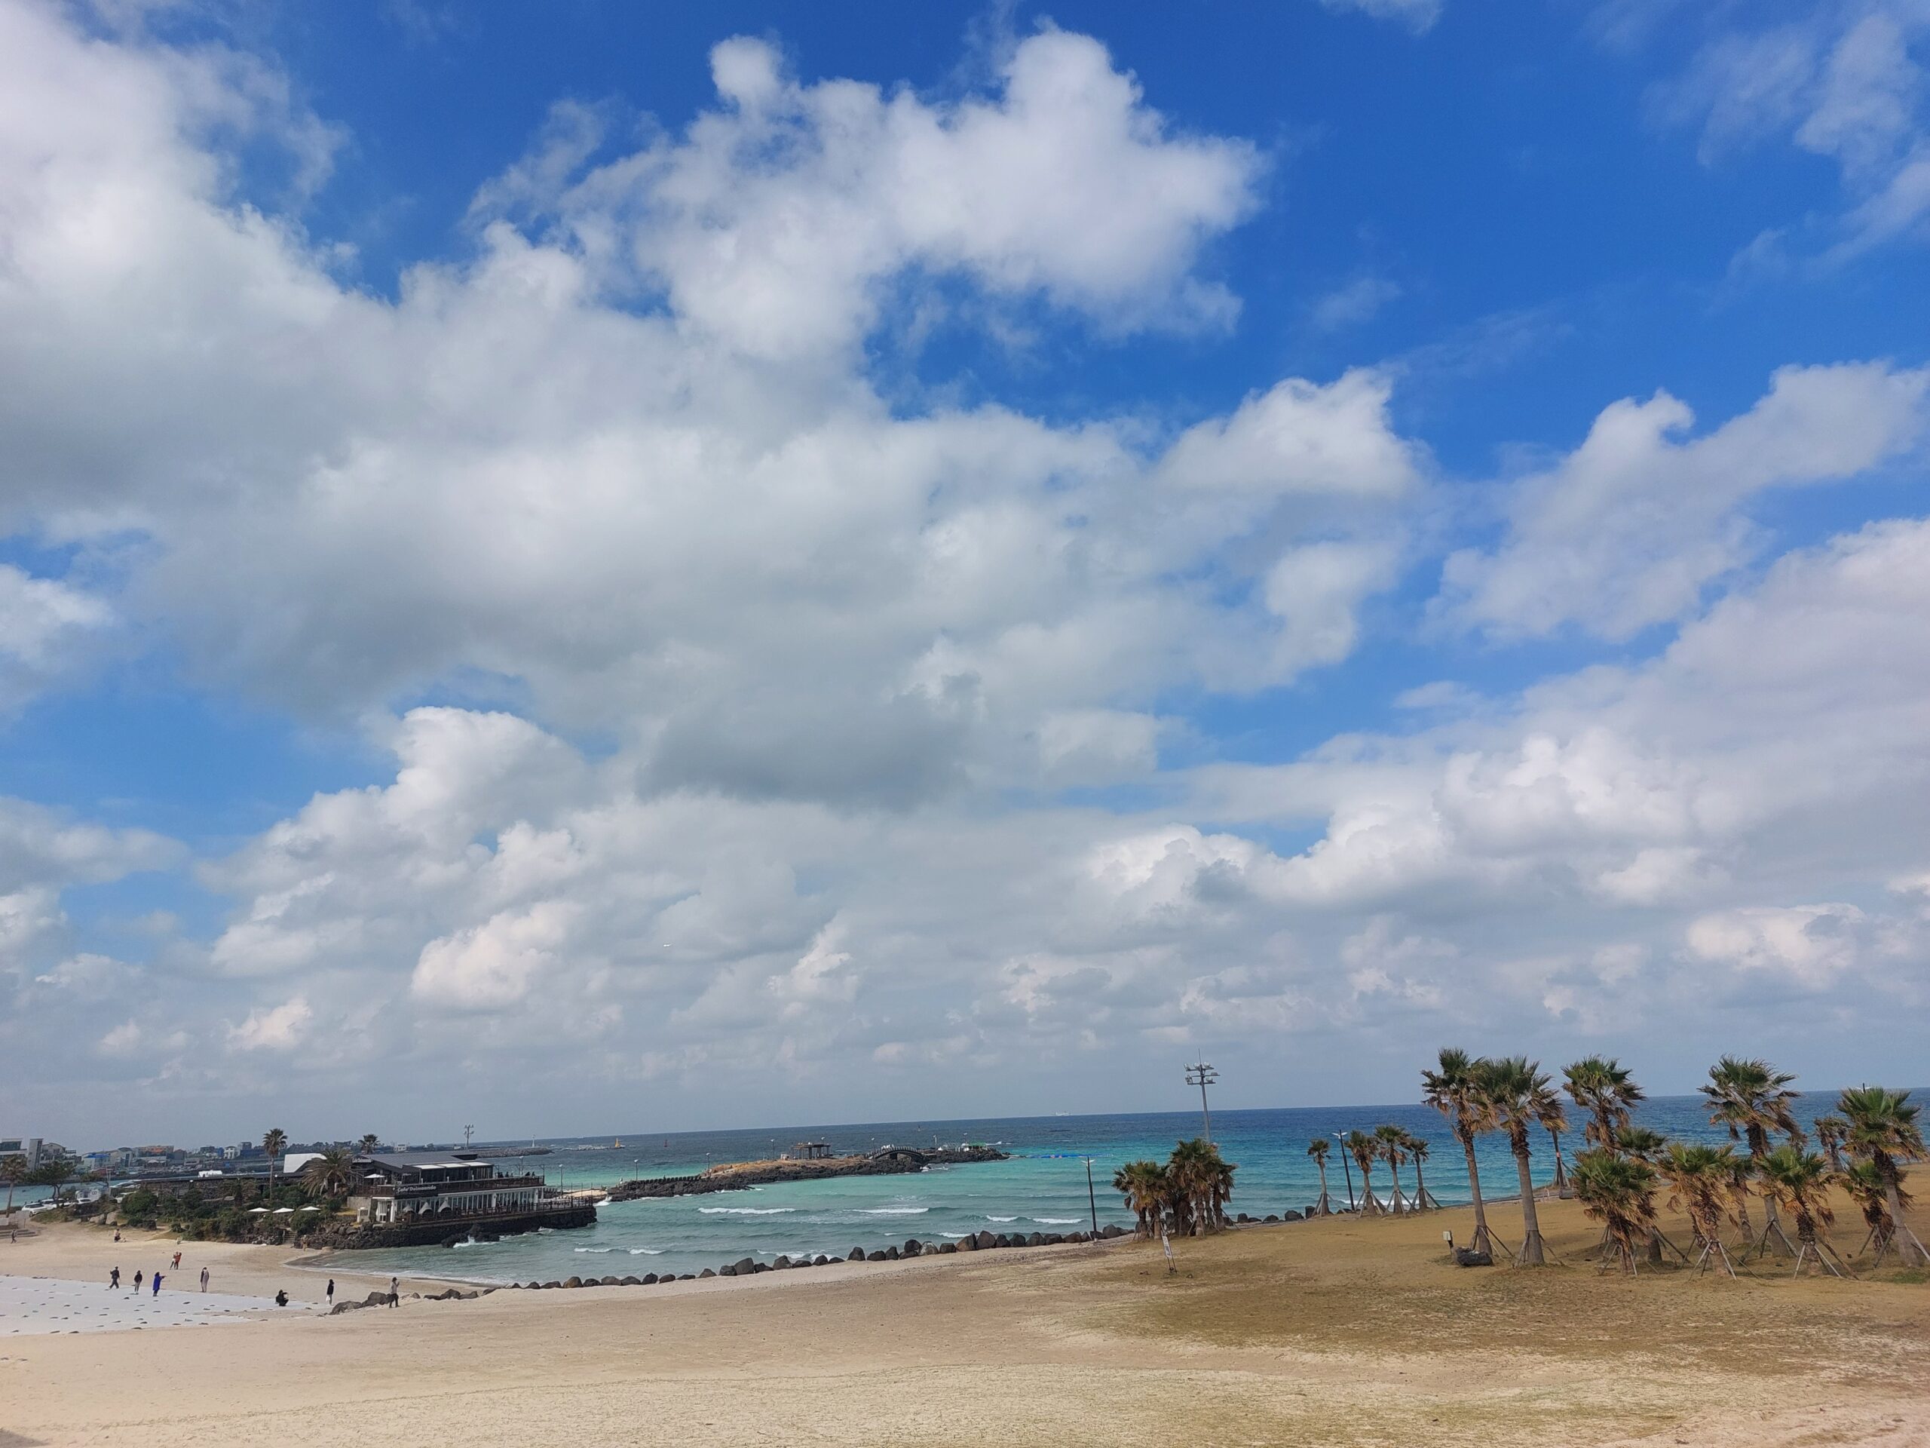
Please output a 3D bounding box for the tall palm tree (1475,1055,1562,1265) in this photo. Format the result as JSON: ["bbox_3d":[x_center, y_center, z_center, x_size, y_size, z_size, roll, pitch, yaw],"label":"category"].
[{"bbox_3d":[24.597,19.015,61.197,3.800,8.760,3.800,-8,-17,20],"label":"tall palm tree"}]

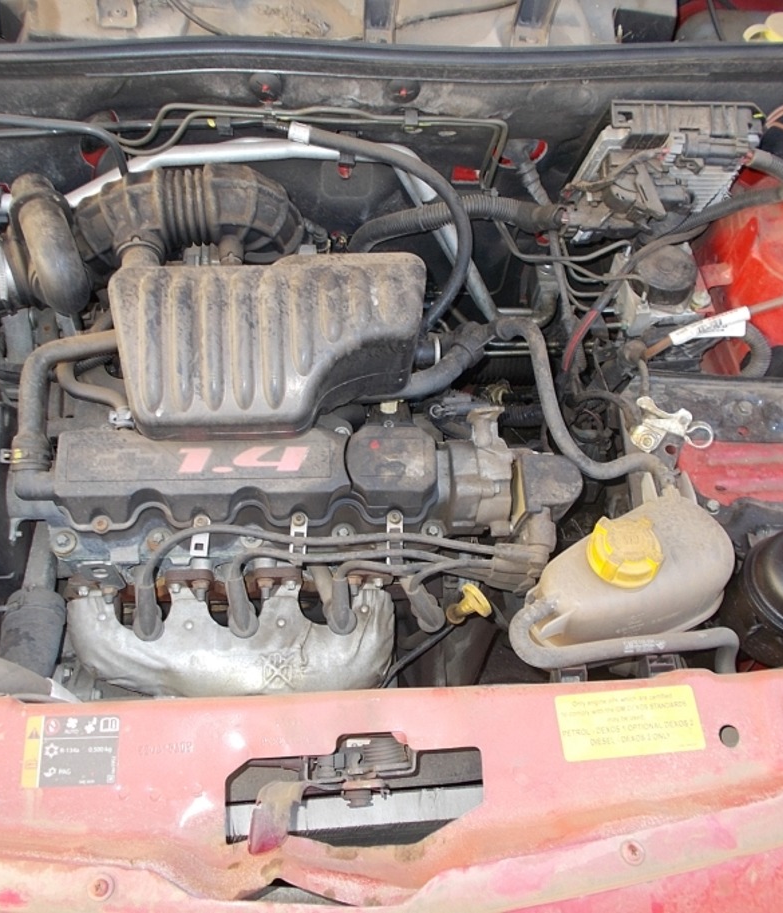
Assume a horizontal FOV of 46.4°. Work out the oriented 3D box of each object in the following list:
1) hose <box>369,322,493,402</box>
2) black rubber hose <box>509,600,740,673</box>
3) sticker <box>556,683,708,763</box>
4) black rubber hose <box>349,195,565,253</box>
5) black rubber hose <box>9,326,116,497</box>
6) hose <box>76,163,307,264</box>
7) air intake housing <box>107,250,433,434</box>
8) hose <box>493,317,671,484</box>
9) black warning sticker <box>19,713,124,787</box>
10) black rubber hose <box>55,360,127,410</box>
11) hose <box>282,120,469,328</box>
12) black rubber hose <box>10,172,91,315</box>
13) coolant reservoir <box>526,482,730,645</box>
[{"bbox_3d":[0.043,-0.092,0.915,0.125,0.062,0.054,-32,64,-22],"label":"hose"},{"bbox_3d":[0.208,0.164,0.815,0.200,0.052,0.052,0,62,-8],"label":"black rubber hose"},{"bbox_3d":[0.192,0.214,0.735,0.116,0.002,0.051,-2,66,-9],"label":"sticker"},{"bbox_3d":[0.077,-0.248,0.987,0.248,0.051,0.073,-4,57,-6],"label":"black rubber hose"},{"bbox_3d":[-0.296,-0.036,0.830,0.090,0.065,0.138,0,62,-8],"label":"black rubber hose"},{"bbox_3d":[-0.195,-0.232,0.878,0.215,0.105,0.095,-1,57,-4],"label":"hose"},{"bbox_3d":[-0.115,-0.098,0.845,0.278,0.095,0.168,0,62,-8],"label":"air intake housing"},{"bbox_3d":[0.187,-0.053,0.905,0.160,0.080,0.175,0,62,-8],"label":"hose"},{"bbox_3d":[-0.238,0.219,0.679,0.069,0.001,0.051,-1,71,-4],"label":"black warning sticker"},{"bbox_3d":[-0.279,-0.066,0.850,0.064,0.032,0.042,0,62,-8],"label":"black rubber hose"},{"bbox_3d":[-0.015,-0.234,0.902,0.193,0.134,0.185,-1,57,-4],"label":"hose"},{"bbox_3d":[-0.316,-0.195,0.850,0.068,0.082,0.108,0,62,-8],"label":"black rubber hose"},{"bbox_3d":[0.218,0.102,0.850,0.182,0.130,0.125,0,62,-8],"label":"coolant reservoir"}]

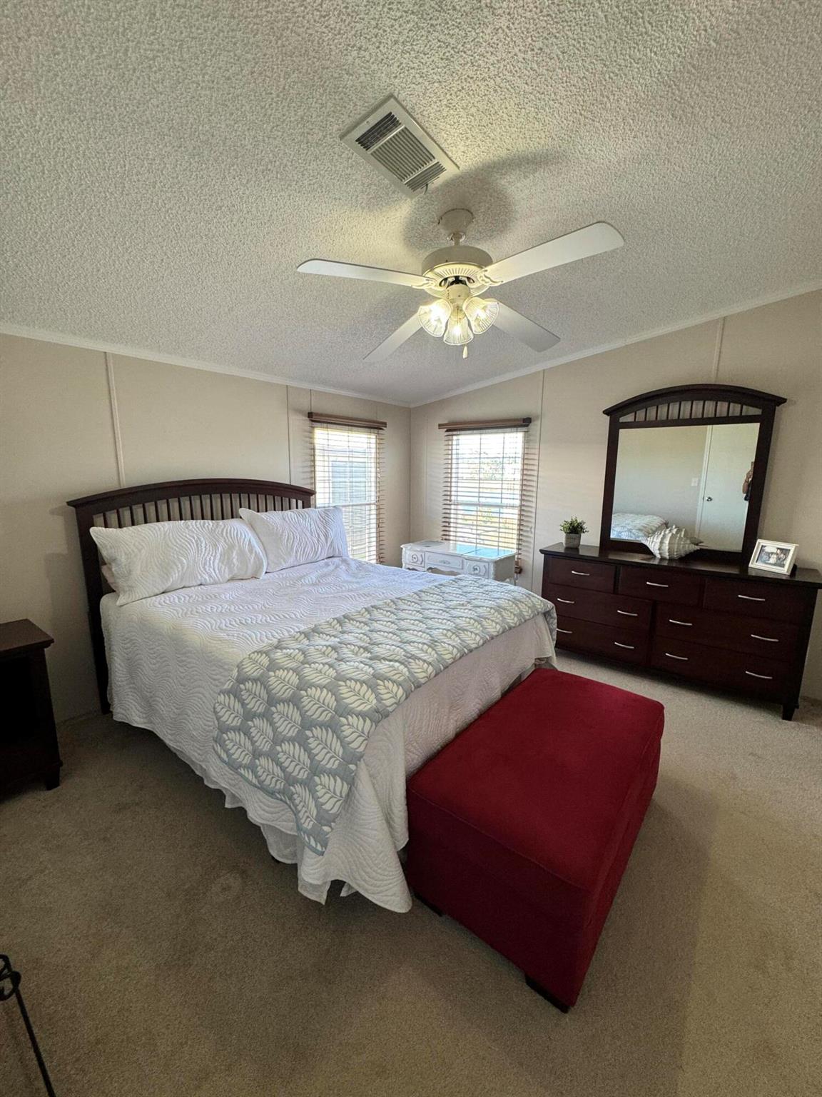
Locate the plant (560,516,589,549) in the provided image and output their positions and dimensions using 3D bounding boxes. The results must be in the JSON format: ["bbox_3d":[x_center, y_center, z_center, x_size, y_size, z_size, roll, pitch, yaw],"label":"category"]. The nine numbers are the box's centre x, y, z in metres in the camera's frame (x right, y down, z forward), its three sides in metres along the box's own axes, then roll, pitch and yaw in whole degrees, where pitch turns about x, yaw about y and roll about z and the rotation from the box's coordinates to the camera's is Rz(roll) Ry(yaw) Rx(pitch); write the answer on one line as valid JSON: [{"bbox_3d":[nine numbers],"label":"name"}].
[{"bbox_3d":[1.286,-0.127,3.478,0.210,0.240,0.200,8,13,38],"label":"plant"}]

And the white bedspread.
[{"bbox_3d":[-0.418,0.617,2.462,2.060,0.690,1.600,8,13,38],"label":"white bedspread"}]

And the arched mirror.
[{"bbox_3d":[1.894,-0.537,3.143,1.070,1.170,0.070,8,13,38],"label":"arched mirror"}]

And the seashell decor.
[{"bbox_3d":[1.813,-0.054,3.092,0.360,0.240,0.210,8,13,38],"label":"seashell decor"}]

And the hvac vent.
[{"bbox_3d":[-0.024,-1.200,1.349,0.190,0.030,0.350,-1,7,39],"label":"hvac vent"}]

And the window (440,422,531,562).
[{"bbox_3d":[0.662,-0.524,4.184,0.920,1.290,0.100,8,13,38],"label":"window"}]

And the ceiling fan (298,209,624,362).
[{"bbox_3d":[0.175,-1.014,1.706,1.280,0.490,1.280,-7,13,-37],"label":"ceiling fan"}]

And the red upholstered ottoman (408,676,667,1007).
[{"bbox_3d":[0.541,0.916,1.682,0.575,0.435,1.050,8,13,38],"label":"red upholstered ottoman"}]

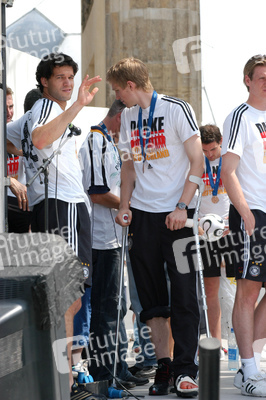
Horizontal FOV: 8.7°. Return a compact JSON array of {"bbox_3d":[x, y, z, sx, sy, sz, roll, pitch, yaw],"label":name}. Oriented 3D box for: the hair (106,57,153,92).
[{"bbox_3d":[-0.021,-0.695,9.850,0.235,0.210,0.185,-18,3,-14],"label":"hair"}]

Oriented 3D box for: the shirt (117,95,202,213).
[{"bbox_3d":[0.150,-0.263,9.850,0.480,0.660,0.290,-1,-3,25],"label":"shirt"}]

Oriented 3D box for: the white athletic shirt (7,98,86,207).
[{"bbox_3d":[-0.474,-0.249,9.550,0.320,0.610,0.500,1,-3,-21],"label":"white athletic shirt"}]

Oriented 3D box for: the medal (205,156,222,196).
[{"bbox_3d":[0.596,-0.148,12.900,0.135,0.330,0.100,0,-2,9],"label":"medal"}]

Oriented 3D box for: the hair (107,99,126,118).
[{"bbox_3d":[-0.082,-0.559,10.600,0.200,0.170,0.165,23,-9,-16],"label":"hair"}]

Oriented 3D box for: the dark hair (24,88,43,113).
[{"bbox_3d":[-0.592,-0.604,10.800,0.170,0.190,0.200,0,-2,14],"label":"dark hair"}]

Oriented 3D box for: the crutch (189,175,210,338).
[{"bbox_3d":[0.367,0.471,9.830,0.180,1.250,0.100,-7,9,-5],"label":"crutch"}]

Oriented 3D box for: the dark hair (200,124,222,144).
[{"bbox_3d":[0.588,-0.483,13.050,0.175,0.170,0.200,0,16,14],"label":"dark hair"}]

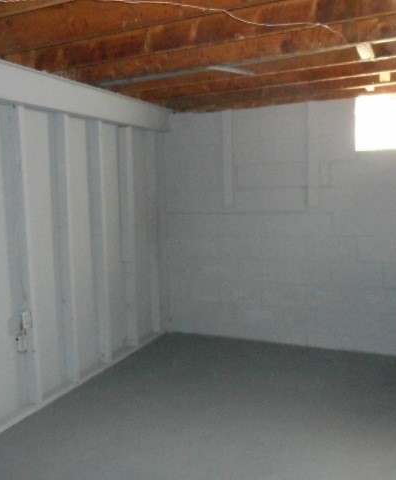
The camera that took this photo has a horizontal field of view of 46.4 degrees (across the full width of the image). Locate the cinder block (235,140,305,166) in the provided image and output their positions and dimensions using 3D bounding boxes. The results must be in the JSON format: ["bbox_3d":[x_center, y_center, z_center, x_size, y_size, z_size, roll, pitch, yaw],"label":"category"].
[{"bbox_3d":[0.631,-0.749,4.002,0.599,0.203,0.190,1,7,25],"label":"cinder block"}]

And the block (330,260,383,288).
[{"bbox_3d":[1.319,0.274,3.808,0.400,0.203,0.190,1,7,25],"label":"block"}]

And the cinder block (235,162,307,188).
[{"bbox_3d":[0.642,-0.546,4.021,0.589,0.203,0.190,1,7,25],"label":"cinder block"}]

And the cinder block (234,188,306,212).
[{"bbox_3d":[0.643,-0.345,4.045,0.599,0.203,0.190,1,7,25],"label":"cinder block"}]

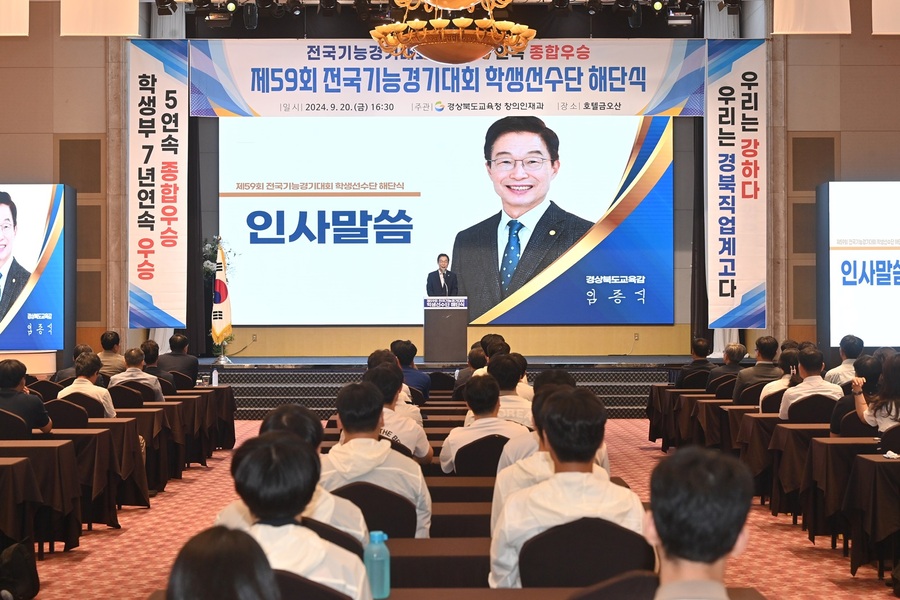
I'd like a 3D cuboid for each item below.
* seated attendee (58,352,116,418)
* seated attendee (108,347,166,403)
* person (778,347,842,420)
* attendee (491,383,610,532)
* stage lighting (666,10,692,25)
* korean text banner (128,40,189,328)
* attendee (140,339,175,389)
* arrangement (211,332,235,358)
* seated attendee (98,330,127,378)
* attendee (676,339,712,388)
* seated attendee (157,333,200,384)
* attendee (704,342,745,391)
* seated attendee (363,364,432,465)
[{"bbox_3d":[-2.856,1.039,14.070,0.500,1.260,0.770,0,0,8],"label":"seated attendee"},{"bbox_3d":[-3.091,1.090,17.393,0.530,1.238,0.800,0,0,7],"label":"seated attendee"},{"bbox_3d":[2.705,1.013,13.320,0.500,1.300,0.770,0,0,-4],"label":"person"},{"bbox_3d":[0.402,0.967,6.760,0.520,1.290,0.750,0,0,0],"label":"attendee"},{"bbox_3d":[3.515,-4.311,26.800,0.398,0.214,0.260,0,0,0],"label":"stage lighting"},{"bbox_3d":[-4.560,-1.809,27.400,0.916,4.510,0.030,0,0,0],"label":"korean text banner"},{"bbox_3d":[-3.150,1.069,18.643,0.500,1.298,0.800,0,0,5],"label":"attendee"},{"bbox_3d":[-3.892,0.763,30.000,0.429,0.411,0.380,0,0,0],"label":"arrangement"},{"bbox_3d":[-3.817,1.042,19.843,0.500,1.371,0.800,0,0,12],"label":"seated attendee"},{"bbox_3d":[2.802,1.070,19.843,0.500,1.275,0.800,0,0,-8],"label":"attendee"},{"bbox_3d":[-3.061,1.052,19.843,0.500,1.346,0.800,0,0,7],"label":"seated attendee"},{"bbox_3d":[2.811,1.063,17.850,0.530,1.270,0.770,0,0,-10],"label":"attendee"},{"bbox_3d":[-0.343,1.003,9.793,0.520,1.295,0.820,0,0,3],"label":"seated attendee"}]

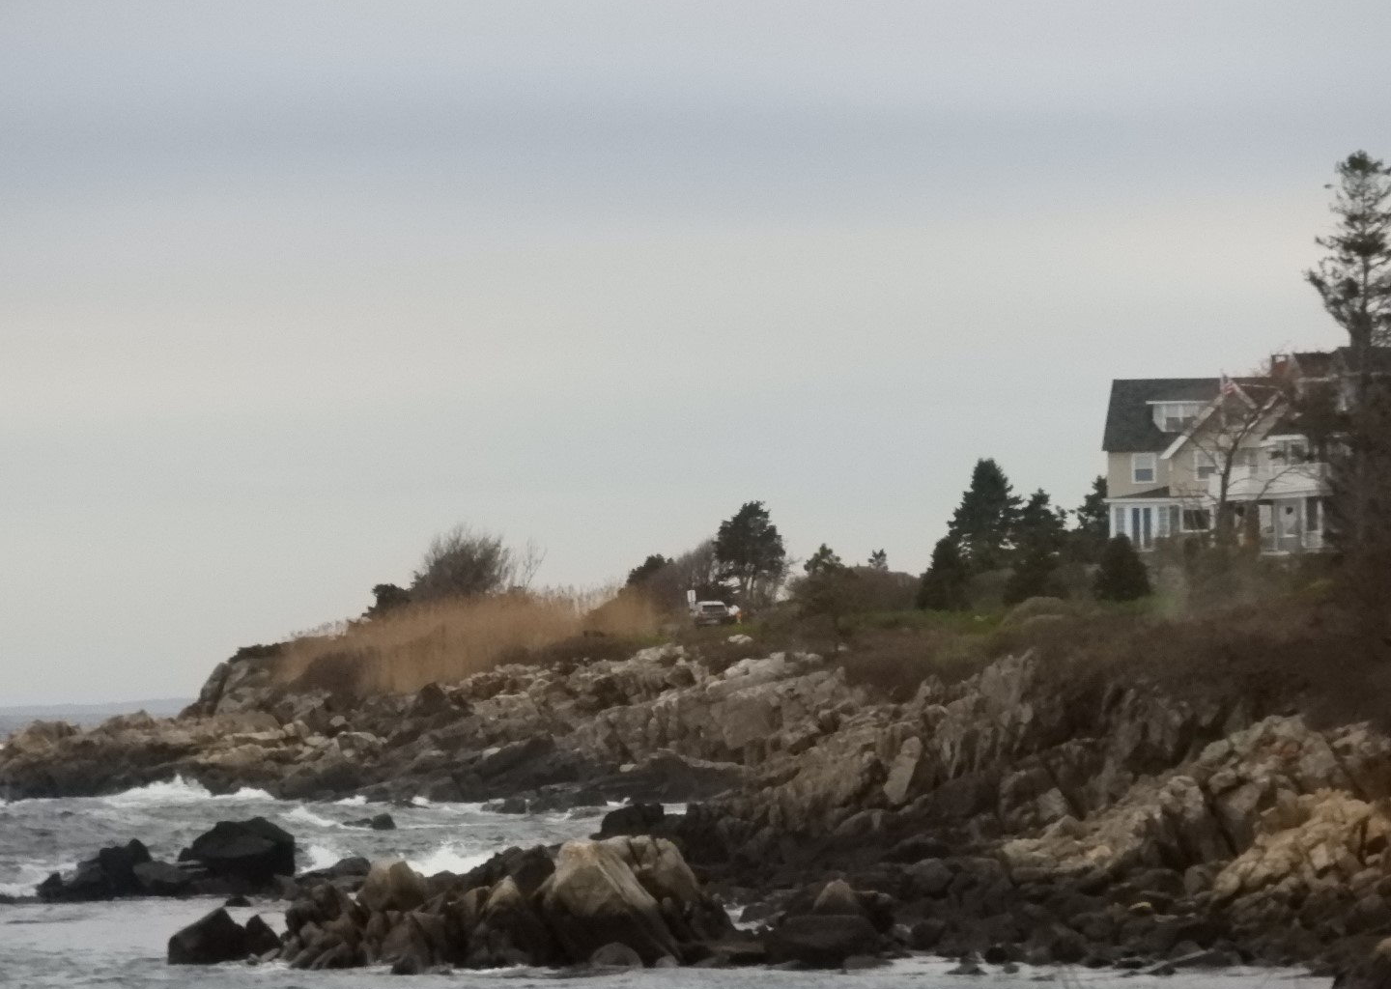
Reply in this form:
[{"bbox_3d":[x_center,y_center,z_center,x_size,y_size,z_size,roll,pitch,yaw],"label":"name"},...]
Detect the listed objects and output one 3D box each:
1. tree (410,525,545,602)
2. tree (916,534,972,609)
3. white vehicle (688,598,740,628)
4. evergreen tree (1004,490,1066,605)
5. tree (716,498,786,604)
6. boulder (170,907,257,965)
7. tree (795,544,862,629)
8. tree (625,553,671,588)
[{"bbox_3d":[-12.655,4.376,582.000,7.620,5.160,6.500,0,-1,0],"label":"tree"},{"bbox_3d":[13.023,4.198,528.000,2.910,4.000,2.900,0,-1,0],"label":"tree"},{"bbox_3d":[1.004,6.933,580.000,1.900,1.700,4.600,0,-1,-8],"label":"white vehicle"},{"bbox_3d":[17.916,2.838,530.000,3.330,6.190,3.300,0,-1,0],"label":"evergreen tree"},{"bbox_3d":[3.267,3.687,598.000,4.400,6.660,4.300,0,-1,0],"label":"tree"},{"bbox_3d":[-8.761,8.013,182.000,1.590,1.080,1.300,0,-1,0],"label":"boulder"},{"bbox_3d":[7.259,5.027,550.000,3.630,4.640,3.400,0,-1,0],"label":"tree"},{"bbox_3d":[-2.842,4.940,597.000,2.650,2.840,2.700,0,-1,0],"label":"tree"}]

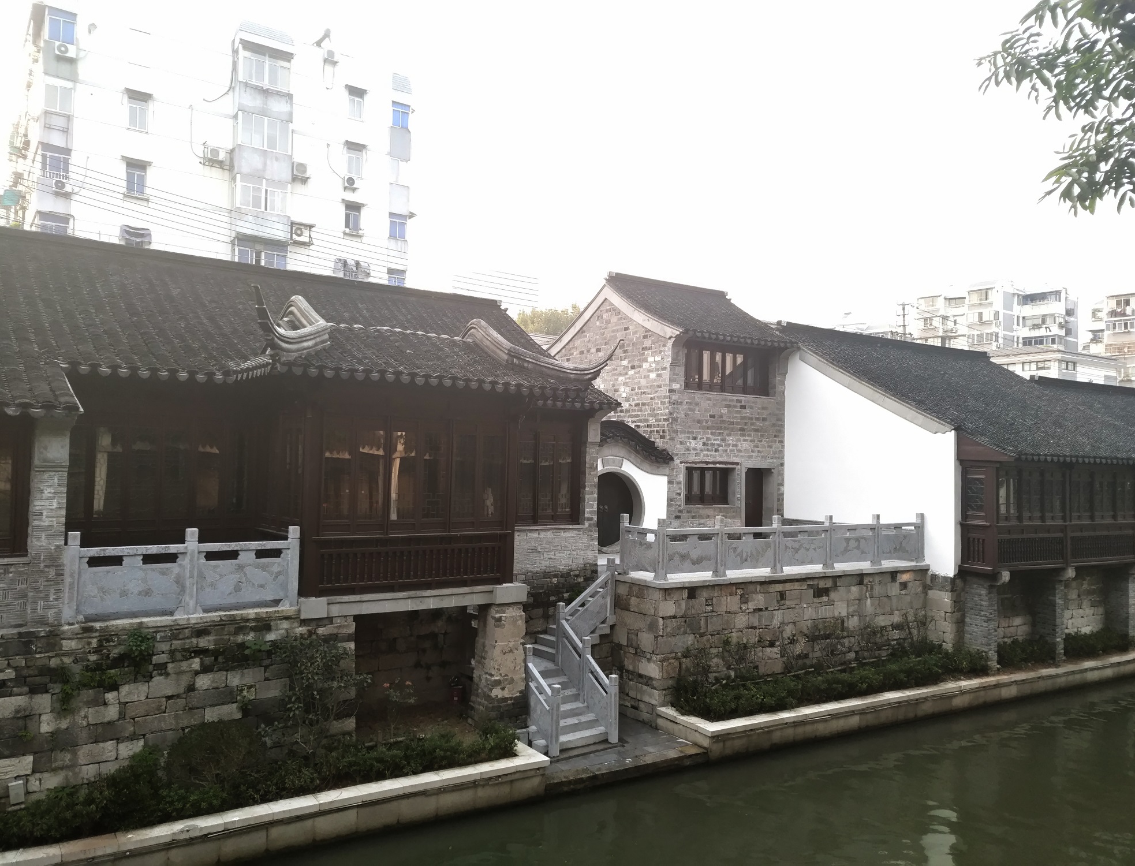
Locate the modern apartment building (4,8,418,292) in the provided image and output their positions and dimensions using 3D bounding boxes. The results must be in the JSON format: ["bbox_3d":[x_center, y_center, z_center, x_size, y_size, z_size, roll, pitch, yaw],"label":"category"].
[{"bbox_3d":[-18.783,-7.728,43.934,16.000,21.900,15.000,3,-3,-34],"label":"modern apartment building"}]

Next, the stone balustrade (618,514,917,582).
[{"bbox_3d":[4.615,2.263,17.534,7.812,1.112,1.117,3,-3,-31],"label":"stone balustrade"}]

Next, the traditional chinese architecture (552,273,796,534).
[{"bbox_3d":[2.895,-0.703,24.718,4.385,7.531,6.740,3,-3,-31],"label":"traditional chinese architecture"}]

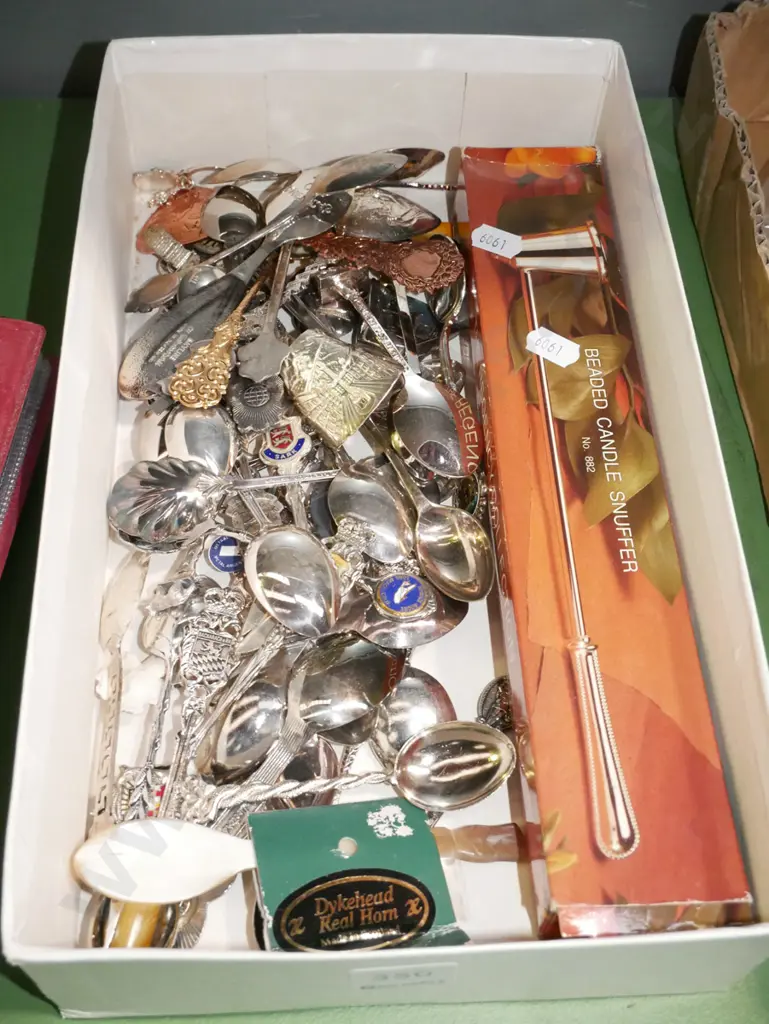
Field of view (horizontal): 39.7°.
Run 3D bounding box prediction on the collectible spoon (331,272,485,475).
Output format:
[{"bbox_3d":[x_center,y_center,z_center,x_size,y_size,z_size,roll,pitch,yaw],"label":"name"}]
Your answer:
[{"bbox_3d":[0.005,-0.053,0.399,0.026,0.016,0.104,-25,64,-15],"label":"collectible spoon"}]

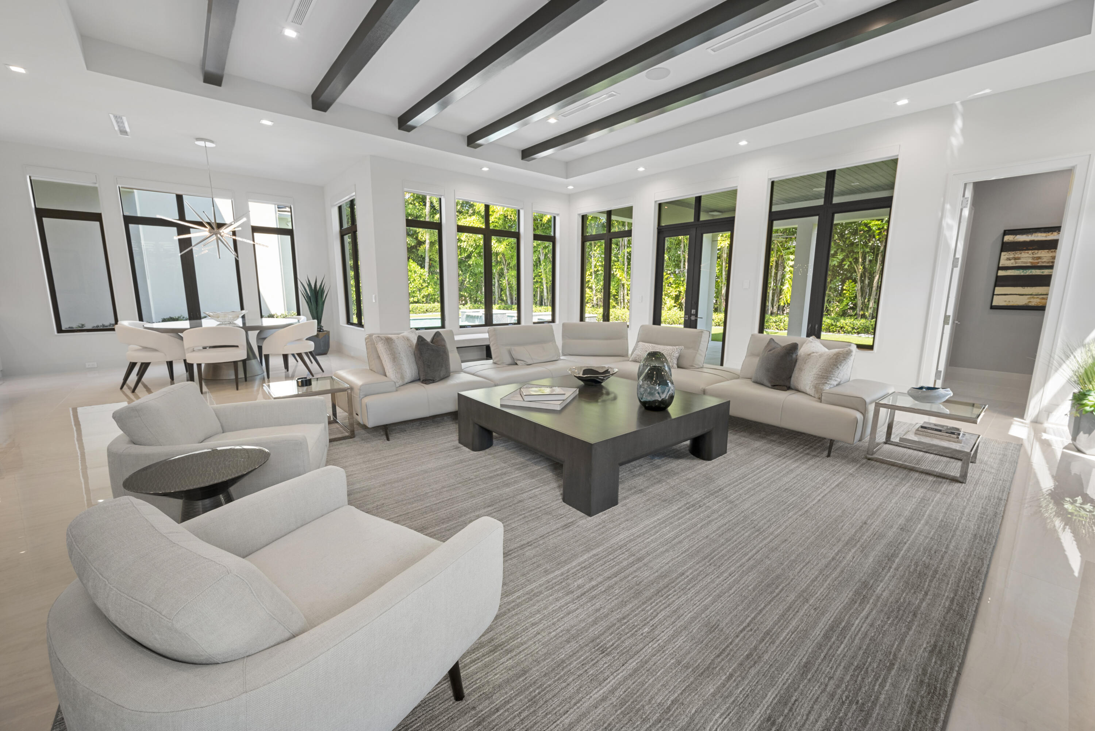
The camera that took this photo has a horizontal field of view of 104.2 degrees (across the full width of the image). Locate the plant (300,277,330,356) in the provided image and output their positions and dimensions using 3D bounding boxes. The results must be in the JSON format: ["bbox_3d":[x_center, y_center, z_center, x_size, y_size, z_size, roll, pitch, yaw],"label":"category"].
[{"bbox_3d":[-4.461,-0.961,8.222,0.555,1.532,0.537,-8,12,-41],"label":"plant"}]

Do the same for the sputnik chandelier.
[{"bbox_3d":[-4.664,-2.275,5.917,1.214,1.545,1.177,-8,12,-41],"label":"sputnik chandelier"}]

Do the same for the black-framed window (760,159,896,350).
[{"bbox_3d":[3.617,-1.387,5.650,0.120,2.232,1.394,-7,12,-38],"label":"black-framed window"}]

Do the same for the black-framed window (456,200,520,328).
[{"bbox_3d":[-1.076,-1.839,7.982,1.343,2.205,0.120,-8,12,-41],"label":"black-framed window"}]

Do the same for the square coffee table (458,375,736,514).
[{"bbox_3d":[0.342,0.459,3.449,1.550,0.432,1.550,-8,13,-40],"label":"square coffee table"}]

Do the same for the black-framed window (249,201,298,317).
[{"bbox_3d":[-5.075,-1.863,7.956,0.665,2.192,0.120,-8,12,-41],"label":"black-framed window"}]

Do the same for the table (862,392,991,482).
[{"bbox_3d":[2.836,0.508,3.198,0.554,0.448,0.548,-8,13,-40],"label":"table"}]

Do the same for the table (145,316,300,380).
[{"bbox_3d":[-4.717,-0.240,6.346,1.892,0.781,1.892,-7,12,-36],"label":"table"}]

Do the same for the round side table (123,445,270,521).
[{"bbox_3d":[-1.363,0.671,1.731,0.450,0.570,0.450,-8,13,-40],"label":"round side table"}]

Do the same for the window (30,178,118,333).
[{"bbox_3d":[-7.038,-1.598,6.379,0.665,2.205,0.120,-8,12,-41],"label":"window"}]

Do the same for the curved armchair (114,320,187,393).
[{"bbox_3d":[-5.201,-0.130,5.609,0.608,0.819,0.594,5,10,28],"label":"curved armchair"}]

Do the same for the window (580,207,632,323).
[{"bbox_3d":[1.178,-1.898,8.553,0.120,2.241,1.394,-8,13,-40],"label":"window"}]

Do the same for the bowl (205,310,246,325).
[{"bbox_3d":[-4.755,-0.704,6.304,0.497,0.166,0.461,-8,12,-41],"label":"bowl"}]

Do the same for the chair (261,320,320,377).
[{"bbox_3d":[-3.748,-0.248,6.376,0.625,0.797,0.620,-1,10,-7],"label":"chair"}]

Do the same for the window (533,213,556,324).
[{"bbox_3d":[-0.078,-1.961,8.843,0.660,2.241,0.120,-8,13,-40],"label":"window"}]

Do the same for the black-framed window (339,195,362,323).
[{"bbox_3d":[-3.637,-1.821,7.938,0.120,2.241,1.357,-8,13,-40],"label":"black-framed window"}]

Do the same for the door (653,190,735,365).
[{"bbox_3d":[2.410,-1.368,7.170,0.120,2.810,1.426,-8,13,-40],"label":"door"}]

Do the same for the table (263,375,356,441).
[{"bbox_3d":[-2.143,0.408,3.816,0.594,0.444,0.627,-8,12,-41],"label":"table"}]

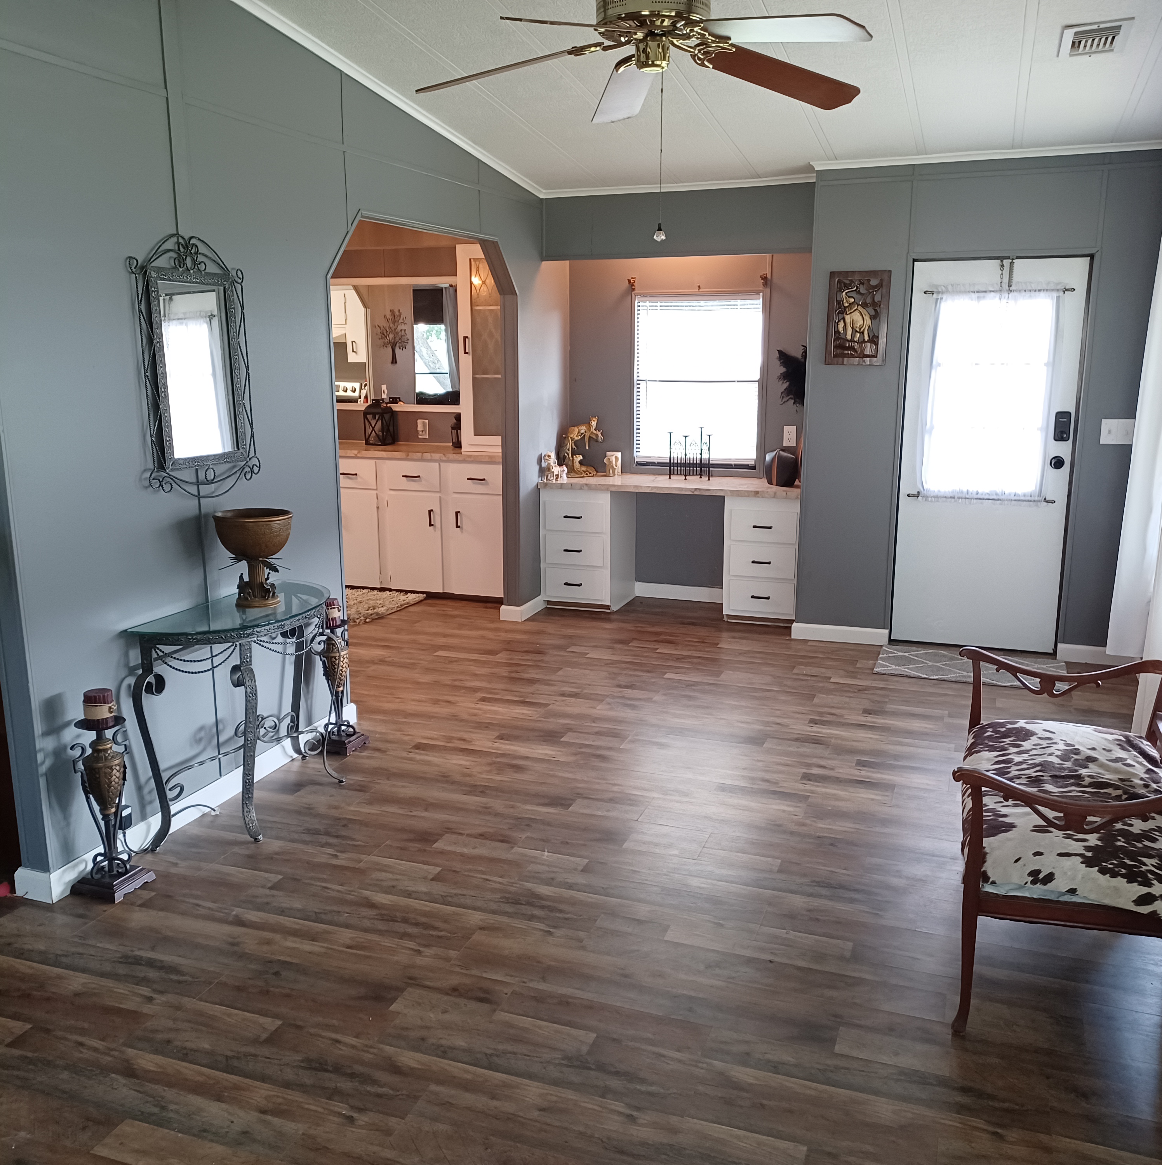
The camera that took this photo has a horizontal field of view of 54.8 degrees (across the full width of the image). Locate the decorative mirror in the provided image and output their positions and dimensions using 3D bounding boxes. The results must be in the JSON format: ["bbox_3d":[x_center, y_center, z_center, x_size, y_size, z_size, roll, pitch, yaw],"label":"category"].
[{"bbox_3d":[-1.215,-0.678,3.559,0.057,0.791,0.551,4,13,19],"label":"decorative mirror"}]

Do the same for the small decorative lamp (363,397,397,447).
[{"bbox_3d":[-1.299,-1.038,7.237,0.136,0.295,0.139,4,13,19],"label":"small decorative lamp"}]

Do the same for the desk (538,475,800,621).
[{"bbox_3d":[0.563,-0.213,6.690,1.527,0.759,0.504,4,13,19],"label":"desk"}]

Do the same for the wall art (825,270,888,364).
[{"bbox_3d":[1.384,-1.319,5.606,0.299,0.457,0.031,4,13,19],"label":"wall art"}]

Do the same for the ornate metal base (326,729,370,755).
[{"bbox_3d":[-0.947,0.626,4.435,0.160,0.059,0.158,4,13,19],"label":"ornate metal base"}]

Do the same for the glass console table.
[{"bbox_3d":[-1.058,0.416,3.779,0.340,0.706,0.901,4,13,19],"label":"glass console table"}]

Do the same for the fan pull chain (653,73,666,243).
[{"bbox_3d":[0.217,-1.144,3.032,0.034,0.433,0.034,4,13,19],"label":"fan pull chain"}]

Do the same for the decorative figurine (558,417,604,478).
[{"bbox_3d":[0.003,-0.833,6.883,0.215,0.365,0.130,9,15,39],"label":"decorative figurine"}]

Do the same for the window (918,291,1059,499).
[{"bbox_3d":[1.998,-0.916,5.541,0.592,1.015,0.054,4,13,19],"label":"window"}]

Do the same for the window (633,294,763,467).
[{"bbox_3d":[0.681,-1.187,6.641,0.757,1.023,0.072,4,13,19],"label":"window"}]

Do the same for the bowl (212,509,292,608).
[{"bbox_3d":[-1.072,-0.079,3.705,0.249,0.304,0.249,0,12,0],"label":"bowl"}]

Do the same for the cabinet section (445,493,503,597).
[{"bbox_3d":[-0.581,-0.263,6.853,0.390,0.621,0.400,4,13,19],"label":"cabinet section"}]

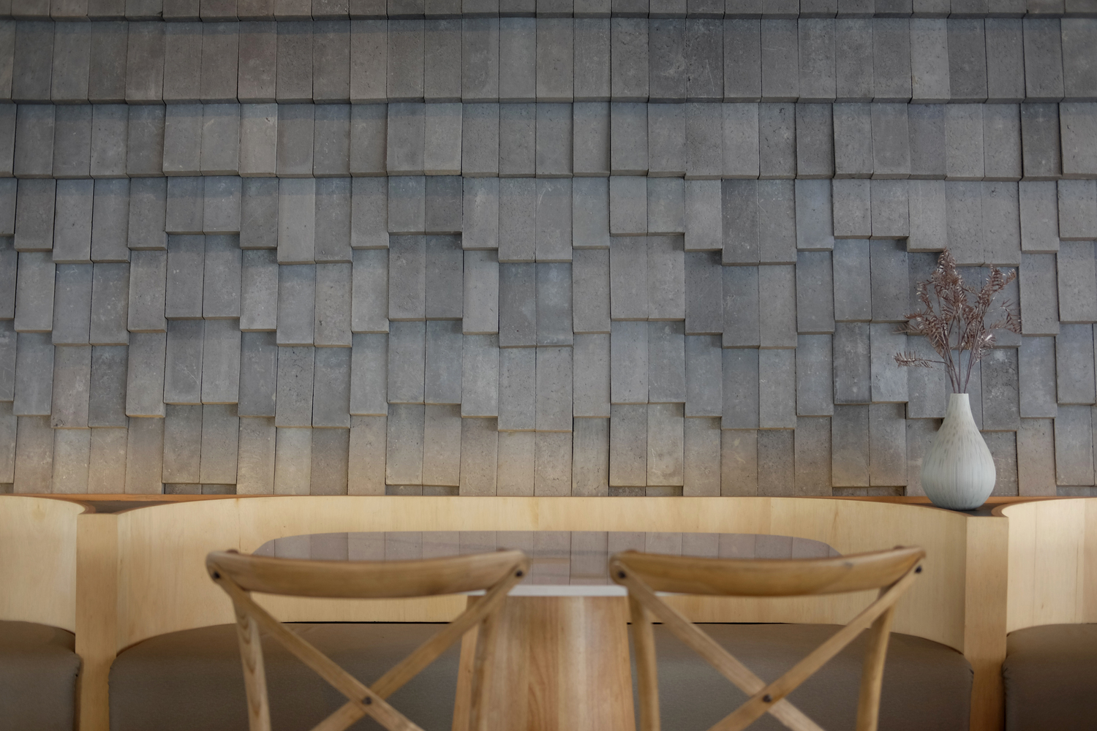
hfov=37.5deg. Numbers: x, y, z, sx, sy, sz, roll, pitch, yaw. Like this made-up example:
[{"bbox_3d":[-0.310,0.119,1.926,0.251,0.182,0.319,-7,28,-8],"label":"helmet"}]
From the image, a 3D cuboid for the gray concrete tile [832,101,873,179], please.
[{"bbox_3d":[0.782,-0.586,4.165,0.096,0.197,0.040,0,-8,0],"label":"gray concrete tile"}]

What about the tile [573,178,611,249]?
[{"bbox_3d":[0.117,-0.421,4.348,0.099,0.215,0.042,0,-9,0],"label":"tile"}]

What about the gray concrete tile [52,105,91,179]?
[{"bbox_3d":[-1.276,-0.606,4.358,0.099,0.205,0.045,0,-9,0],"label":"gray concrete tile"}]

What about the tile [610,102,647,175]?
[{"bbox_3d":[0.213,-0.599,4.256,0.098,0.186,0.050,0,-7,1],"label":"tile"}]

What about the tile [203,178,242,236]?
[{"bbox_3d":[-0.860,-0.424,4.282,0.098,0.150,0.050,0,-7,1],"label":"tile"}]

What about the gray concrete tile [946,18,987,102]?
[{"bbox_3d":[1.117,-0.821,4.320,0.099,0.230,0.043,0,-7,1],"label":"gray concrete tile"}]

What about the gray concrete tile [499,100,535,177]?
[{"bbox_3d":[-0.083,-0.610,4.358,0.099,0.205,0.045,0,-9,0],"label":"gray concrete tile"}]

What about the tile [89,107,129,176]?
[{"bbox_3d":[-1.185,-0.615,4.379,0.100,0.208,0.044,0,-8,0],"label":"tile"}]

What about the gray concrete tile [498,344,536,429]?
[{"bbox_3d":[-0.084,0.057,4.366,0.099,0.240,0.042,0,-9,0],"label":"gray concrete tile"}]

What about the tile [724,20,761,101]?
[{"bbox_3d":[0.517,-0.826,4.330,0.099,0.230,0.043,0,-7,1],"label":"tile"}]

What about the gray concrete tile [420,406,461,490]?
[{"bbox_3d":[-0.287,0.208,4.371,0.099,0.240,0.042,0,-9,0],"label":"gray concrete tile"}]

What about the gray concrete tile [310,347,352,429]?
[{"bbox_3d":[-0.586,0.057,4.389,0.100,0.222,0.044,0,-6,0],"label":"gray concrete tile"}]

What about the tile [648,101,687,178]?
[{"bbox_3d":[0.311,-0.597,4.254,0.098,0.189,0.050,0,-7,1],"label":"tile"}]

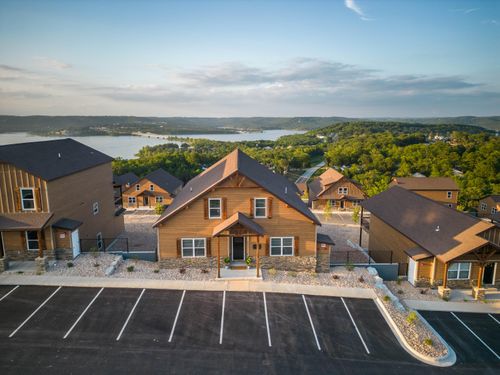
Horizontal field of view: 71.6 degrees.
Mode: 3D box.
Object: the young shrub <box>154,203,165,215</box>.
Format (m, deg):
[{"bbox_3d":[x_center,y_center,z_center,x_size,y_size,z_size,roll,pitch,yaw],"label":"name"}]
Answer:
[{"bbox_3d":[-20.100,4.808,77.146,2.200,2.800,2.200,0,12,-1],"label":"young shrub"}]

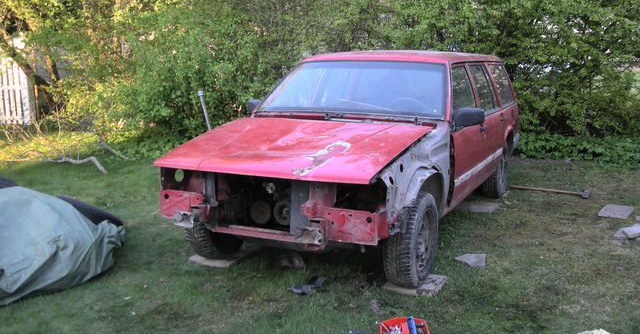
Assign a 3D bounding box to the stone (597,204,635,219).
[{"bbox_3d":[2.806,0.437,6.116,0.250,0.040,0.520,5,11,32],"label":"stone"}]

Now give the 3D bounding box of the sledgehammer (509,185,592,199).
[{"bbox_3d":[2.510,0.249,7.116,0.890,0.065,0.140,6,11,33],"label":"sledgehammer"}]

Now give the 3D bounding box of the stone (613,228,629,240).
[{"bbox_3d":[2.556,0.582,5.281,0.250,0.040,0.320,6,11,33],"label":"stone"}]

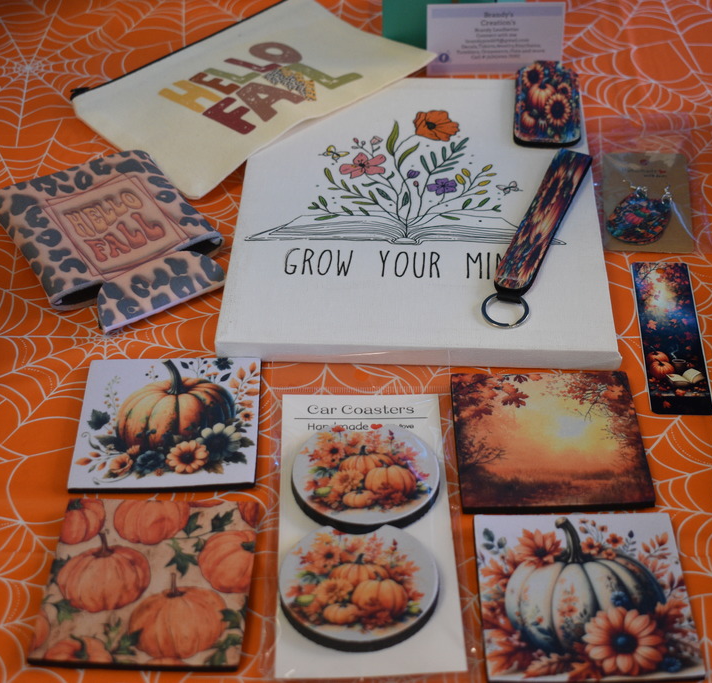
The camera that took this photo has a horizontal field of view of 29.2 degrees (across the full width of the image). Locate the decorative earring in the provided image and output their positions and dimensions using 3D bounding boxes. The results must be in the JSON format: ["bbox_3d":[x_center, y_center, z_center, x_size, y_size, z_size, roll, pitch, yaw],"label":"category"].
[{"bbox_3d":[0.167,-0.076,0.811,0.038,0.006,0.055,3,42,5],"label":"decorative earring"}]

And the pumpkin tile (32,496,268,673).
[{"bbox_3d":[-0.093,0.108,0.616,0.090,0.004,0.090,1,42,3],"label":"pumpkin tile"}]

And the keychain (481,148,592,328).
[{"bbox_3d":[0.106,-0.060,0.774,0.025,0.009,0.161,14,44,17],"label":"keychain"}]

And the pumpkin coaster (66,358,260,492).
[{"bbox_3d":[-0.094,0.041,0.691,0.090,0.004,0.090,-2,42,0],"label":"pumpkin coaster"}]

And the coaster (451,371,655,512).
[{"bbox_3d":[0.095,0.048,0.676,0.090,0.004,0.090,-1,42,1],"label":"coaster"}]

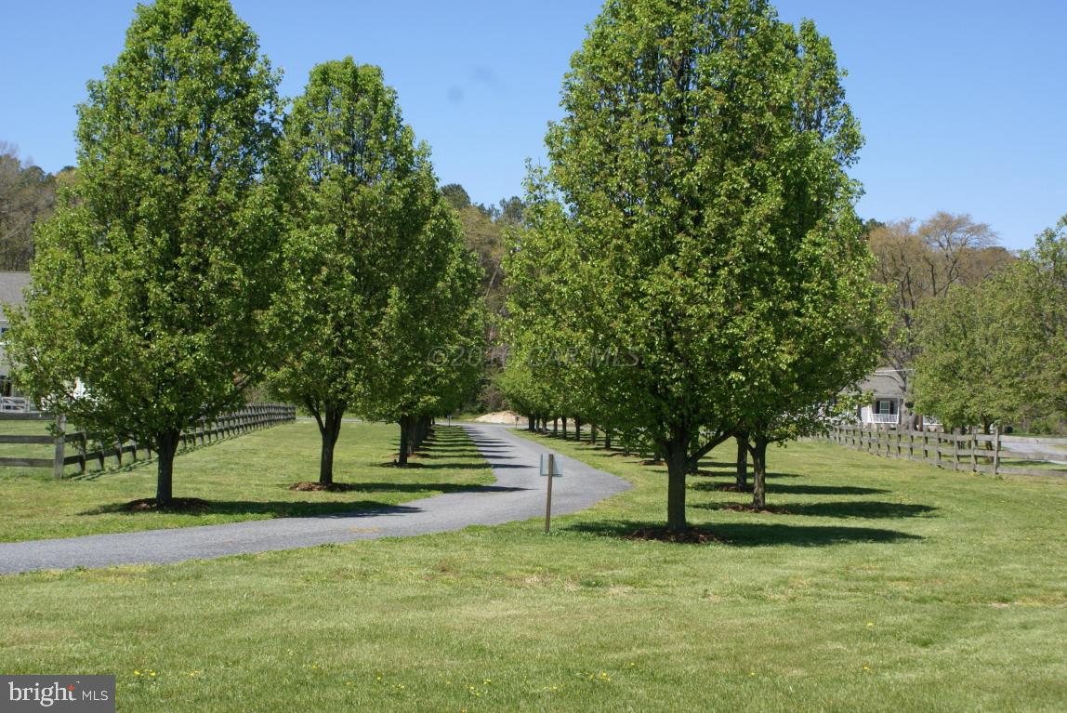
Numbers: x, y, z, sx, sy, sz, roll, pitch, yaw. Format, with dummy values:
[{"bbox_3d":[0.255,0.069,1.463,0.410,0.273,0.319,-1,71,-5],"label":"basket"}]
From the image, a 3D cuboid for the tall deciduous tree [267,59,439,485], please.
[{"bbox_3d":[-3.352,-1.552,28.300,3.200,7.850,3.200,1,-2,0],"label":"tall deciduous tree"}]

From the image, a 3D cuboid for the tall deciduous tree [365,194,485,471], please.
[{"bbox_3d":[-2.866,-0.719,38.500,3.200,6.900,3.200,1,-2,0],"label":"tall deciduous tree"}]

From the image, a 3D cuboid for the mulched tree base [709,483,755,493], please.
[{"bbox_3d":[4.045,2.575,30.300,1.220,0.130,1.220,1,-2,0],"label":"mulched tree base"}]

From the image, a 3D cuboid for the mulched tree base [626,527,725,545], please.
[{"bbox_3d":[1.813,2.286,19.600,1.300,0.140,1.300,1,-2,0],"label":"mulched tree base"}]

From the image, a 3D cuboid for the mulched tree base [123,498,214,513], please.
[{"bbox_3d":[-5.326,2.153,22.400,1.300,0.130,1.300,1,-2,0],"label":"mulched tree base"}]

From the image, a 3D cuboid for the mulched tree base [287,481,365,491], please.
[{"bbox_3d":[-3.816,2.379,28.200,1.300,0.120,1.300,1,-2,0],"label":"mulched tree base"}]

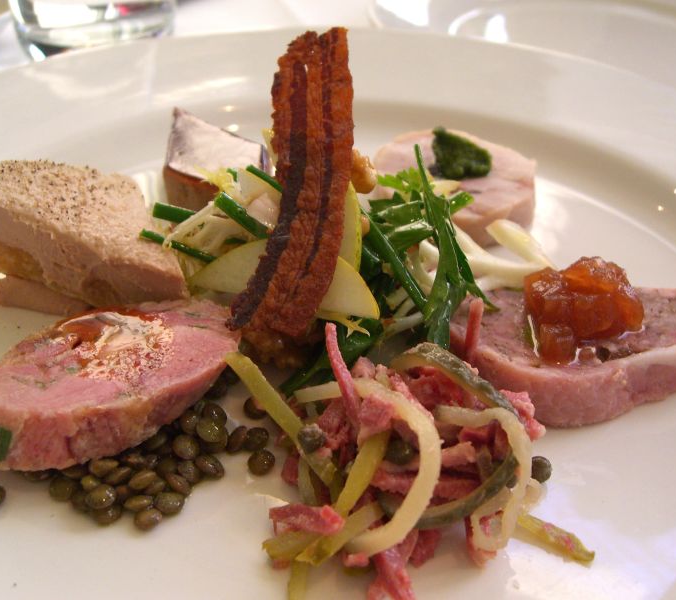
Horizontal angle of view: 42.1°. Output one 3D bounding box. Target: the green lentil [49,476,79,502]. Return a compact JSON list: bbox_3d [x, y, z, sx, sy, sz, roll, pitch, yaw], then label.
[{"bbox_3d":[-0.056,0.039,0.181,0.006,0.004,0.006,1,35,0],"label":"green lentil"}]

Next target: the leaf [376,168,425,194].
[{"bbox_3d":[0.016,-0.031,0.232,0.013,0.004,0.009,1,57,0],"label":"leaf"}]

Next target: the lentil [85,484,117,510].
[{"bbox_3d":[-0.047,0.039,0.175,0.006,0.004,0.006,1,35,0],"label":"lentil"}]

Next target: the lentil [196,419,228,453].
[{"bbox_3d":[-0.027,0.029,0.190,0.007,0.004,0.007,8,45,0],"label":"lentil"}]

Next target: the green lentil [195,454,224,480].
[{"bbox_3d":[-0.026,0.034,0.177,0.004,0.007,0.007,-45,25,6],"label":"green lentil"}]

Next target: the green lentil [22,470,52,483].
[{"bbox_3d":[-0.060,0.035,0.176,0.006,0.004,0.006,1,41,0],"label":"green lentil"}]

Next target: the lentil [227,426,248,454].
[{"bbox_3d":[-0.021,0.029,0.184,0.004,0.006,0.006,26,31,-24],"label":"lentil"}]

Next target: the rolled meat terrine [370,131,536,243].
[{"bbox_3d":[0.036,-0.035,0.271,0.050,0.012,0.054,1,35,0],"label":"rolled meat terrine"}]

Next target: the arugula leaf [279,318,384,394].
[{"bbox_3d":[-0.001,0.013,0.193,0.030,0.009,0.013,-32,46,-20],"label":"arugula leaf"}]

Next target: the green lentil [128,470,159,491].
[{"bbox_3d":[-0.037,0.034,0.168,0.006,0.003,0.006,-28,-6,20],"label":"green lentil"}]

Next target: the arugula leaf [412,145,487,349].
[{"bbox_3d":[0.025,-0.012,0.196,0.015,0.045,0.009,-8,-7,8],"label":"arugula leaf"}]

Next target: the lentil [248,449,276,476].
[{"bbox_3d":[-0.016,0.033,0.179,0.006,0.004,0.006,2,72,-6],"label":"lentil"}]

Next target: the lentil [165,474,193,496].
[{"bbox_3d":[-0.033,0.038,0.181,0.006,0.004,0.006,41,22,0],"label":"lentil"}]

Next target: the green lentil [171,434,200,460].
[{"bbox_3d":[-0.030,0.029,0.174,0.006,0.003,0.006,5,48,-4],"label":"green lentil"}]

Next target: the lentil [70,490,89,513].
[{"bbox_3d":[-0.049,0.039,0.170,0.006,0.004,0.006,-19,44,13],"label":"lentil"}]

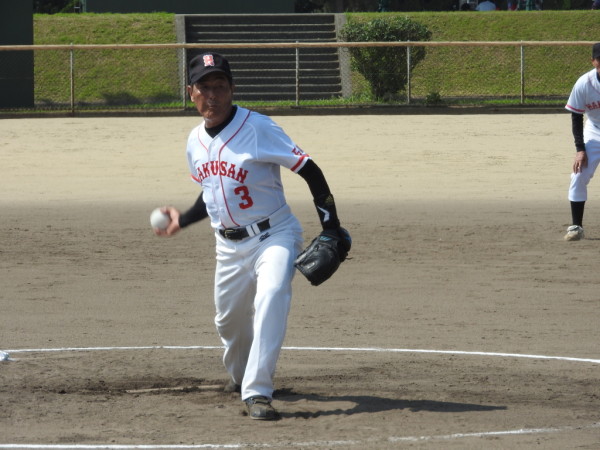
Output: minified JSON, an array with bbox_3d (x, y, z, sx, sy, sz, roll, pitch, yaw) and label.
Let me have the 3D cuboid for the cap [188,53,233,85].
[{"bbox_3d":[-0.364,-0.640,17.730,0.180,0.130,0.260,-3,3,10],"label":"cap"}]

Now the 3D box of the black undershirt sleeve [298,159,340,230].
[{"bbox_3d":[0.080,-0.124,17.680,0.170,0.300,0.220,0,3,10],"label":"black undershirt sleeve"}]

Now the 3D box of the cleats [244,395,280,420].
[{"bbox_3d":[-0.155,0.721,17.480,0.115,0.110,0.290,-1,3,-10],"label":"cleats"}]

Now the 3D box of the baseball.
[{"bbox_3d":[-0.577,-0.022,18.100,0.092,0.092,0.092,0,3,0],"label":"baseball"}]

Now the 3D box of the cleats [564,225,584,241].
[{"bbox_3d":[1.964,0.051,31.000,0.110,0.110,0.285,1,3,18],"label":"cleats"}]

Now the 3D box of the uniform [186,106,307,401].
[{"bbox_3d":[-0.204,0.109,17.930,0.550,1.200,0.950,0,3,16],"label":"uniform"}]

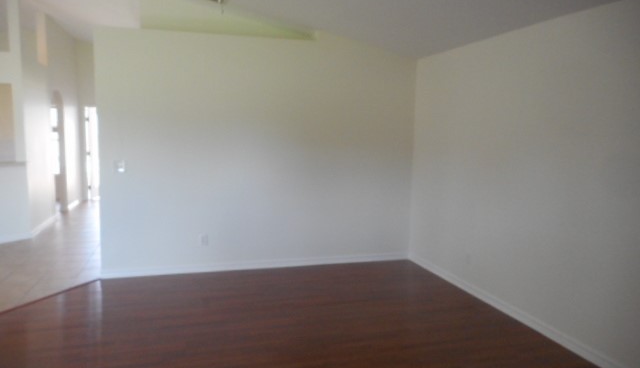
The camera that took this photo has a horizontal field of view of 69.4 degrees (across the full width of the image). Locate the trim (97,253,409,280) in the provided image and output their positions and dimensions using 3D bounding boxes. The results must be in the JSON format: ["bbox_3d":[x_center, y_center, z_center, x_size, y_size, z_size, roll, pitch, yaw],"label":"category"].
[{"bbox_3d":[-0.592,0.935,5.417,3.605,0.102,0.020,-1,7,-17],"label":"trim"}]

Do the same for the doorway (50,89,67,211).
[{"bbox_3d":[-4.751,-0.546,8.321,0.140,2.200,0.830,-1,7,-17],"label":"doorway"}]

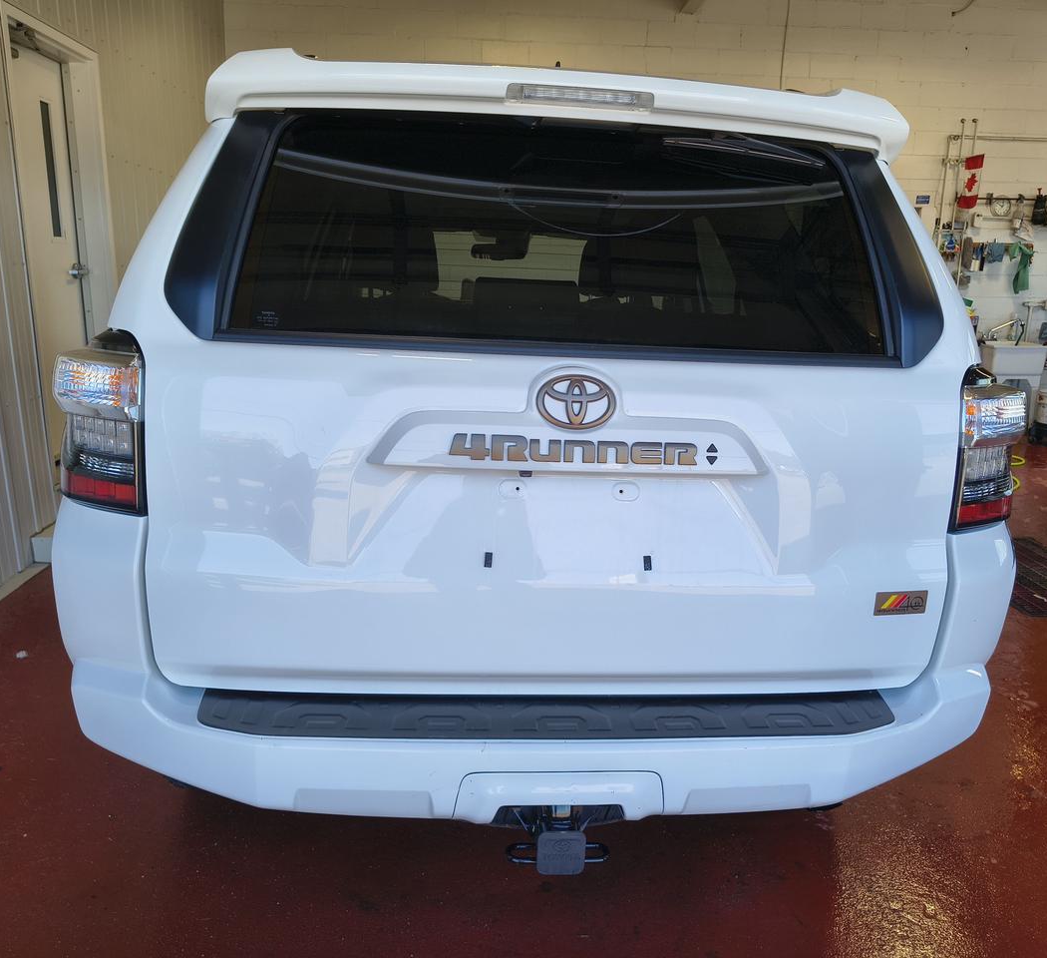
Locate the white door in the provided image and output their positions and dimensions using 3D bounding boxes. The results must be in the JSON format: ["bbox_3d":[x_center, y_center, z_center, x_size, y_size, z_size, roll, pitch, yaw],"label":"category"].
[{"bbox_3d":[-2.463,-1.066,4.506,0.050,2.170,0.890,0,14,-3],"label":"white door"}]

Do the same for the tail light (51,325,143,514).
[{"bbox_3d":[-0.754,-0.112,1.624,0.190,0.335,0.260,1,14,-6],"label":"tail light"}]

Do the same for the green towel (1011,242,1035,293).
[{"bbox_3d":[4.512,-1.912,8.040,0.240,0.462,0.080,0,14,-3],"label":"green towel"}]

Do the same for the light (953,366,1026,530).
[{"bbox_3d":[0.908,-0.074,1.791,0.190,0.335,0.260,1,14,-6],"label":"light"}]

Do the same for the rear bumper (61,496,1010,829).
[{"bbox_3d":[0.062,0.289,1.766,1.880,0.470,0.570,1,14,-6],"label":"rear bumper"}]

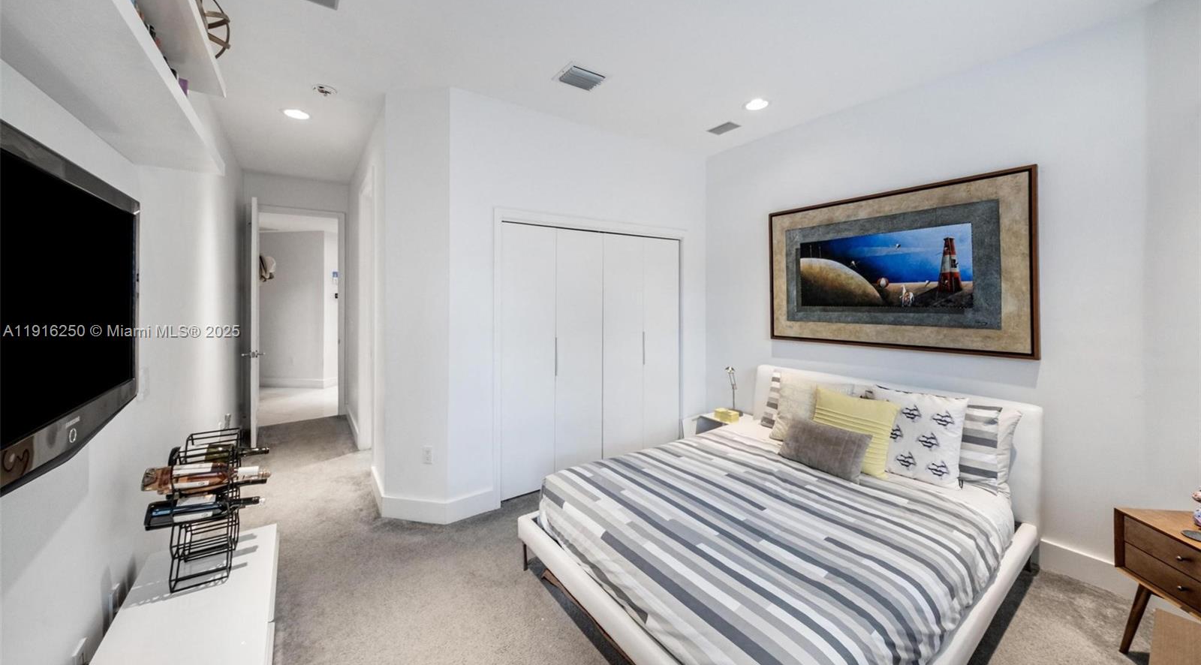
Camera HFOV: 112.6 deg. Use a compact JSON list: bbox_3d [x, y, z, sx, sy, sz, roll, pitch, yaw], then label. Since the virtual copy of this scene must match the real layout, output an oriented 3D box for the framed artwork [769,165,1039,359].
[{"bbox_3d":[1.915,-0.422,2.812,0.050,1.050,1.550,-2,3,-37],"label":"framed artwork"}]

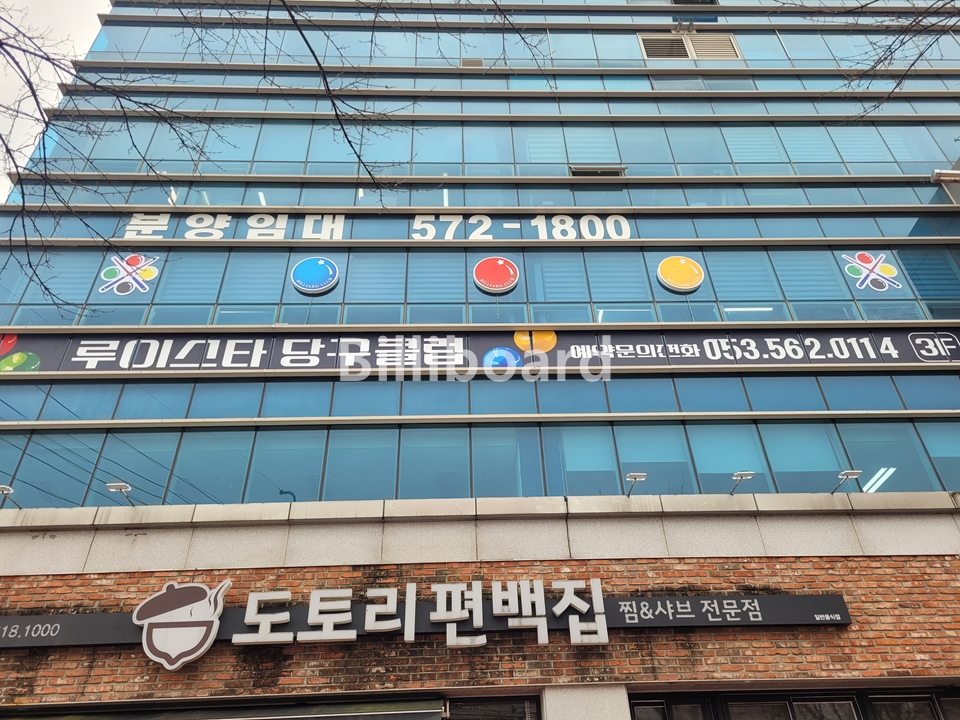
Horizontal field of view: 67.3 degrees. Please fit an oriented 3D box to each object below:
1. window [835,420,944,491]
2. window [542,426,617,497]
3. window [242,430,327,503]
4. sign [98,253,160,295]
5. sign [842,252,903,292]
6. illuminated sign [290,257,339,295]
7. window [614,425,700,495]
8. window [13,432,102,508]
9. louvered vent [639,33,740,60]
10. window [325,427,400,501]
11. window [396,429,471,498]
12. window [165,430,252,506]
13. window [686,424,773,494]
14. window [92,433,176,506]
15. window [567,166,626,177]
[{"bbox_3d":[5.641,1.301,9.946,1.126,1.199,0.100,-1,-38,-2],"label":"window"},{"bbox_3d":[1.362,1.339,9.760,1.023,1.199,0.100,-1,-38,-2],"label":"window"},{"bbox_3d":[-2.553,1.373,9.590,0.986,1.199,0.100,-1,-38,-2],"label":"window"},{"bbox_3d":[-5.600,-1.360,11.538,0.898,0.917,0.070,-1,-38,-2],"label":"sign"},{"bbox_3d":[6.760,-1.537,12.449,0.875,0.919,0.060,0,-38,-2],"label":"sign"},{"bbox_3d":[-2.741,-1.430,11.994,0.774,0.800,0.110,0,-38,-2],"label":"illuminated sign"},{"bbox_3d":[2.384,1.330,9.804,1.022,1.199,0.100,-1,-38,-2],"label":"window"},{"bbox_3d":[-5.736,1.479,9.797,1.008,1.153,0.080,0,-38,-2],"label":"window"},{"bbox_3d":[4.867,-7.328,16.828,2.275,1.105,0.100,0,-38,-2],"label":"louvered vent"},{"bbox_3d":[-1.621,1.427,9.961,1.005,1.153,0.080,0,-38,-2],"label":"window"},{"bbox_3d":[-0.614,1.417,10.002,1.005,1.153,0.080,0,-38,-2],"label":"window"},{"bbox_3d":[-3.656,1.450,9.879,1.007,1.153,0.080,0,-38,-2],"label":"window"},{"bbox_3d":[3.411,1.321,9.849,1.035,1.199,0.100,-1,-38,-2],"label":"window"},{"bbox_3d":[-4.539,1.390,9.504,1.007,1.199,0.100,-1,-38,-2],"label":"window"},{"bbox_3d":[2.252,-3.657,13.923,1.046,0.402,0.140,0,-38,-2],"label":"window"}]

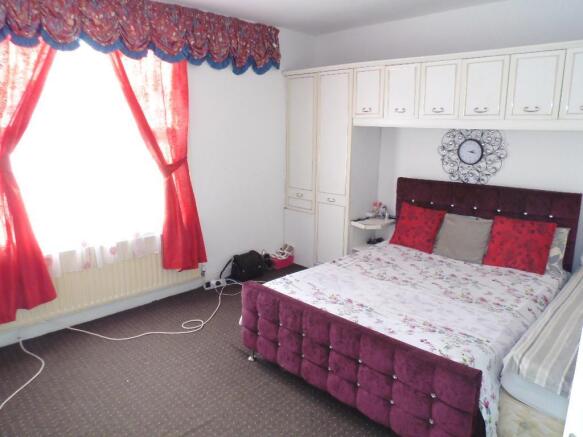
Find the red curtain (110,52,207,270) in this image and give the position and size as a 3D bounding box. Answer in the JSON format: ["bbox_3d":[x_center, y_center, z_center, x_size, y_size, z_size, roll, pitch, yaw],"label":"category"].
[{"bbox_3d":[-1.060,-0.458,3.479,0.160,1.920,0.810,11,15,41],"label":"red curtain"}]

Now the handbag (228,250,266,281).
[{"bbox_3d":[-0.446,0.484,4.436,0.160,0.265,0.360,11,15,41],"label":"handbag"}]

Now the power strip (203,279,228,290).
[{"bbox_3d":[-0.747,0.652,4.106,0.230,0.056,0.055,-9,15,-40],"label":"power strip"}]

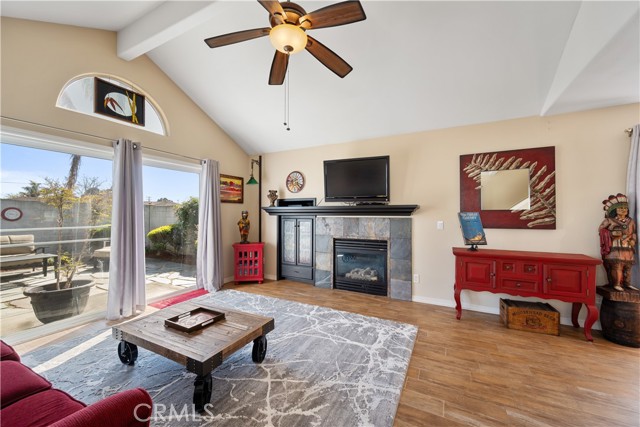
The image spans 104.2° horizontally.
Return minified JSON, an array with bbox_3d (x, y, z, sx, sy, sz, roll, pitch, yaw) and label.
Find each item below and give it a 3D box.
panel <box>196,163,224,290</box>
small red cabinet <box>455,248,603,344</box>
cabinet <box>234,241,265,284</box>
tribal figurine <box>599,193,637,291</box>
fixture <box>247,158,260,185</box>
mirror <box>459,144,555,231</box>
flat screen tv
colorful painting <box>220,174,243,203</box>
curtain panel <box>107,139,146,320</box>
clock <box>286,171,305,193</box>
[{"bbox_3d":[-1.775,0.192,4.054,0.190,2.120,0.400,0,0,27],"label":"panel"},{"bbox_3d":[2.258,0.863,2.869,1.280,0.810,0.420,0,0,27],"label":"small red cabinet"},{"bbox_3d":[-1.288,0.916,4.590,0.540,0.700,0.340,0,0,-9],"label":"cabinet"},{"bbox_3d":[3.022,0.278,2.523,0.220,0.960,0.200,0,0,27],"label":"tribal figurine"},{"bbox_3d":[-1.255,-0.796,4.720,0.270,0.500,0.220,0,0,-40],"label":"fixture"},{"bbox_3d":[2.307,-0.293,3.103,0.970,0.965,0.045,0,0,27],"label":"mirror"},{"bbox_3d":[0.542,-0.467,3.811,1.040,0.730,0.200,0,0,27],"label":"flat screen tv"},{"bbox_3d":[-1.624,-0.435,4.581,0.035,0.500,0.640,0,0,27],"label":"colorful painting"},{"bbox_3d":[-2.334,0.177,3.021,0.160,2.120,0.380,0,0,27],"label":"curtain panel"},{"bbox_3d":[-0.446,-0.567,4.505,0.385,0.390,0.045,0,0,27],"label":"clock"}]

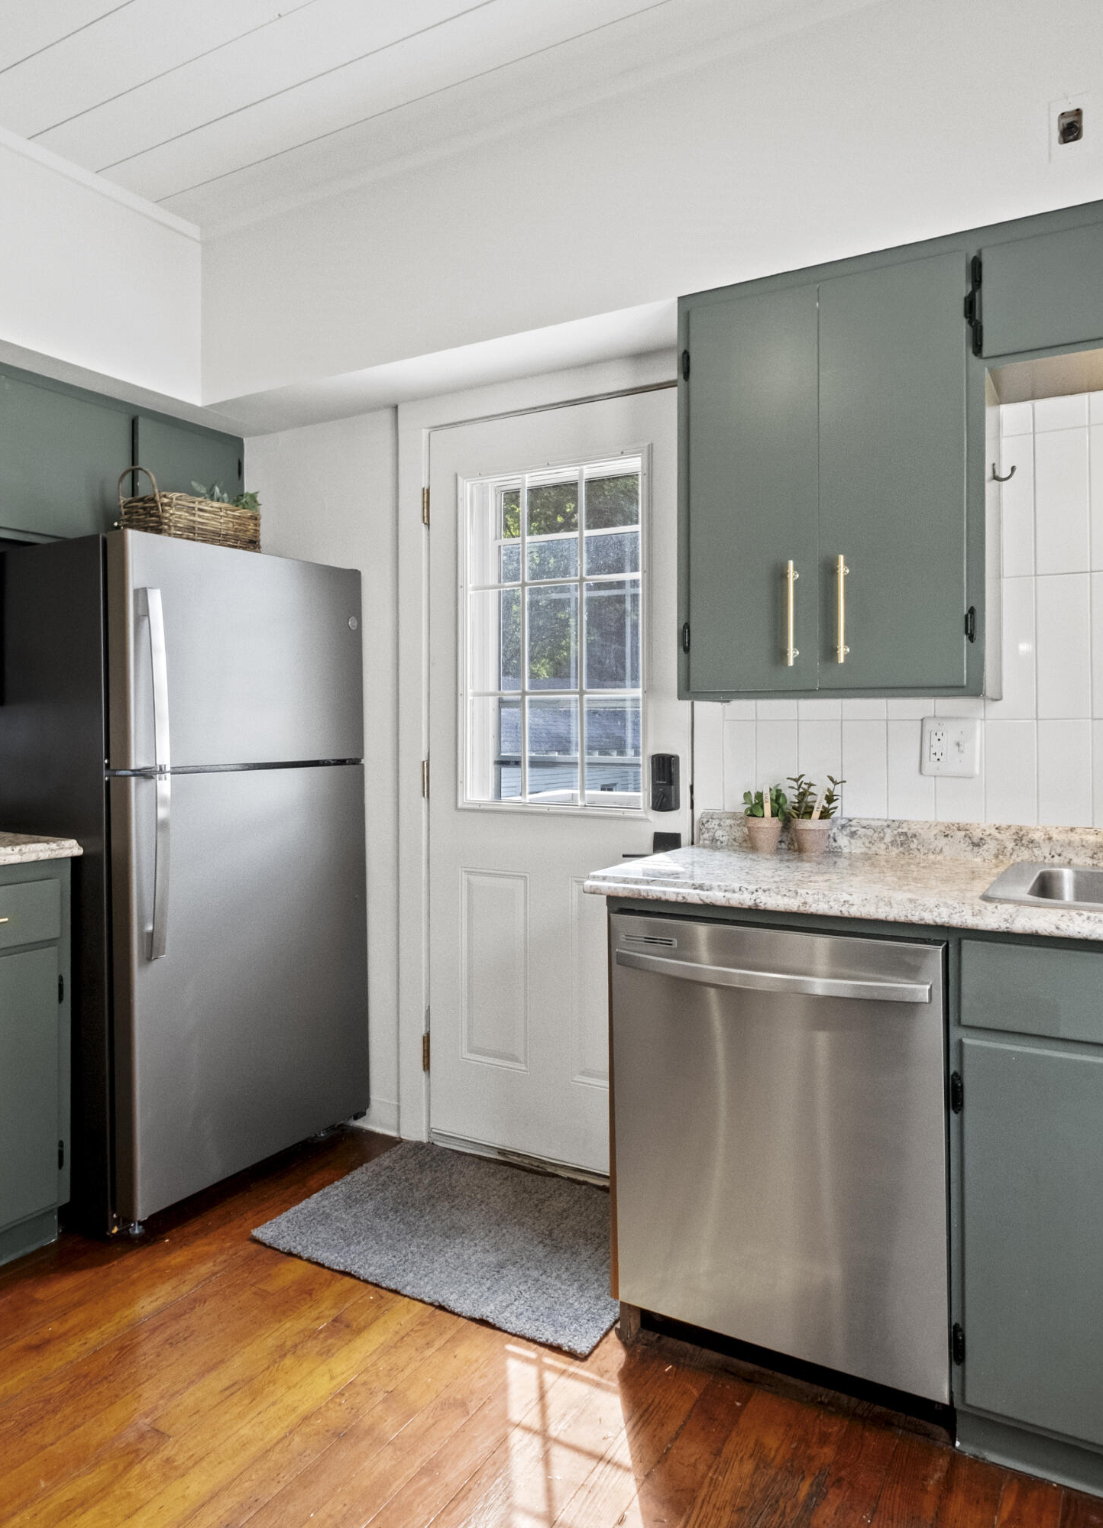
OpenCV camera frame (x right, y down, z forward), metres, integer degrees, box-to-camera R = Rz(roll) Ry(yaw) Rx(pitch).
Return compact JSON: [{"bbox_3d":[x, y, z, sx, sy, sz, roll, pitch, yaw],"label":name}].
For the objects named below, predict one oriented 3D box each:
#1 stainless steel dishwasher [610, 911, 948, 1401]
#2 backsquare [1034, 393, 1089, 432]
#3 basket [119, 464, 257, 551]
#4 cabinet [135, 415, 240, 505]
[{"bbox_3d":[0.525,0.669,1.943,0.605,0.770,0.610,0,1,30],"label":"stainless steel dishwasher"},{"bbox_3d":[1.088,-0.744,2.035,0.102,0.065,0.010,1,1,28],"label":"backsquare"},{"bbox_3d":[-0.985,-0.665,2.625,0.190,0.200,0.340,0,1,30],"label":"basket"},{"bbox_3d":[-1.234,-0.811,3.025,0.310,0.420,0.410,0,1,30],"label":"cabinet"}]

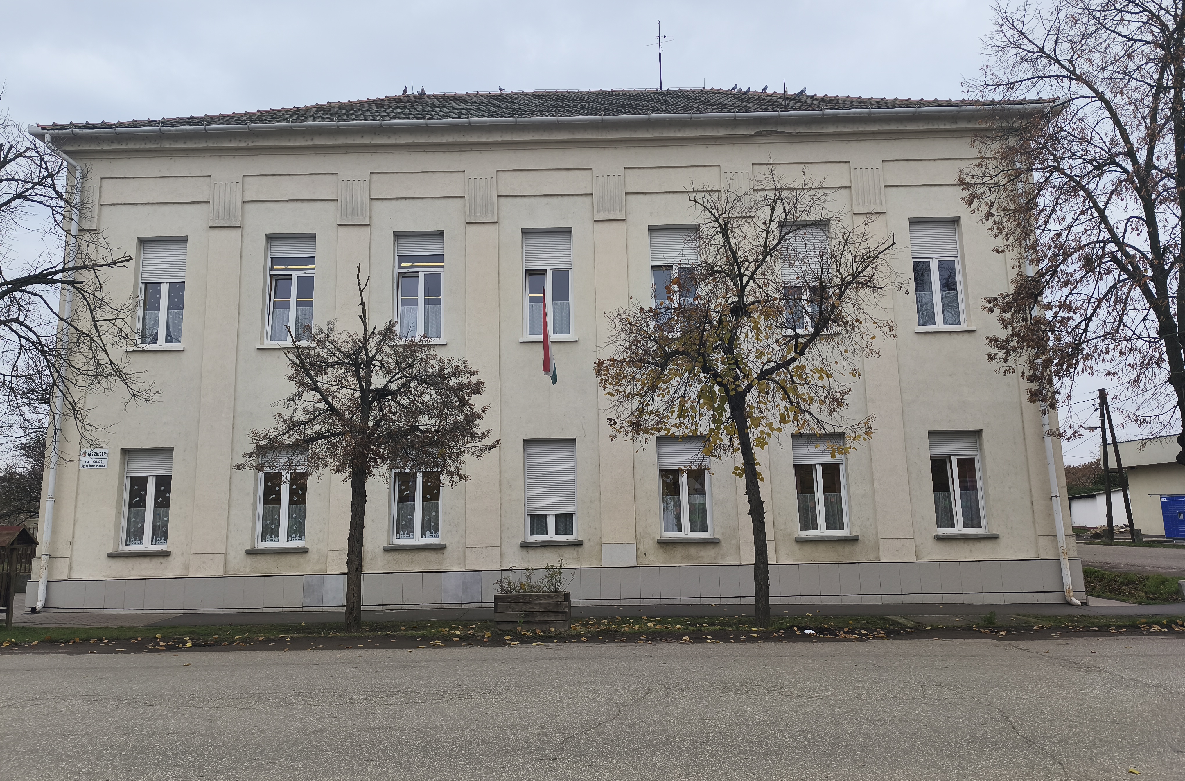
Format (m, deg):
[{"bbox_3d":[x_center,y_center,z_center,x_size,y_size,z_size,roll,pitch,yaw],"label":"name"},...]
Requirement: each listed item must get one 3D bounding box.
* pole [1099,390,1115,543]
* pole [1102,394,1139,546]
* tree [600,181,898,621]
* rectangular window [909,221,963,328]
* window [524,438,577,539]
[{"bbox_3d":[26.188,3.773,40.226,0.280,7.693,0.280,2,-9,1],"label":"pole"},{"bbox_3d":[26.984,3.826,40.916,1.476,7.864,0.800,-1,-10,0],"label":"pole"},{"bbox_3d":[2.405,-0.052,12.441,4.710,7.206,4.200,-1,-9,0],"label":"tree"},{"bbox_3d":[6.863,-2.313,15.608,0.980,2.184,0.140,-1,-9,0],"label":"rectangular window"},{"bbox_3d":[-0.828,1.948,15.594,1.031,1.967,0.160,-1,-10,0],"label":"window"}]

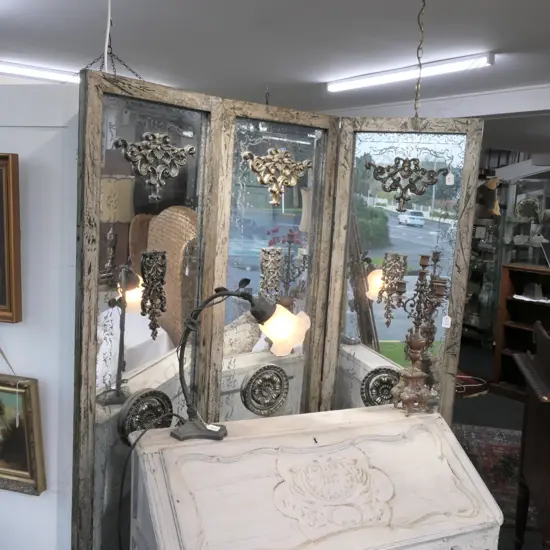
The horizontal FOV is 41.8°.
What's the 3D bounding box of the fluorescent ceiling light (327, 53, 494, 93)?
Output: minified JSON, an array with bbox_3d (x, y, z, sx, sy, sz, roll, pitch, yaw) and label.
[{"bbox_3d":[0.778,-1.254,4.525,0.055,0.070,1.560,-1,8,-29],"label":"fluorescent ceiling light"}]

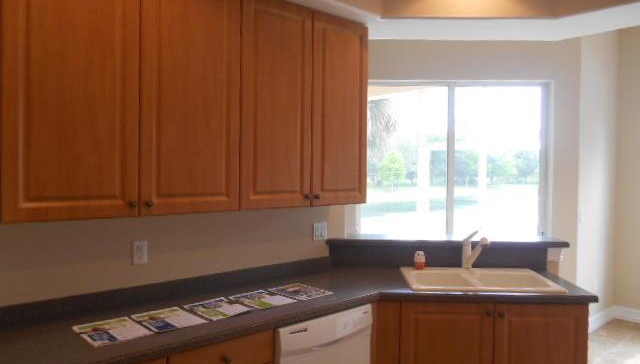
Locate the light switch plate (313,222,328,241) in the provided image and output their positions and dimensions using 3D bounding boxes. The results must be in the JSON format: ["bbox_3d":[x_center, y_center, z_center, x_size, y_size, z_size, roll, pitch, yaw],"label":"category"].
[{"bbox_3d":[0.003,0.318,3.091,0.116,0.116,0.012,-1,2,-43],"label":"light switch plate"}]

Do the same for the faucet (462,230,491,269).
[{"bbox_3d":[0.988,0.445,3.056,0.060,0.250,0.230,0,1,-16],"label":"faucet"}]

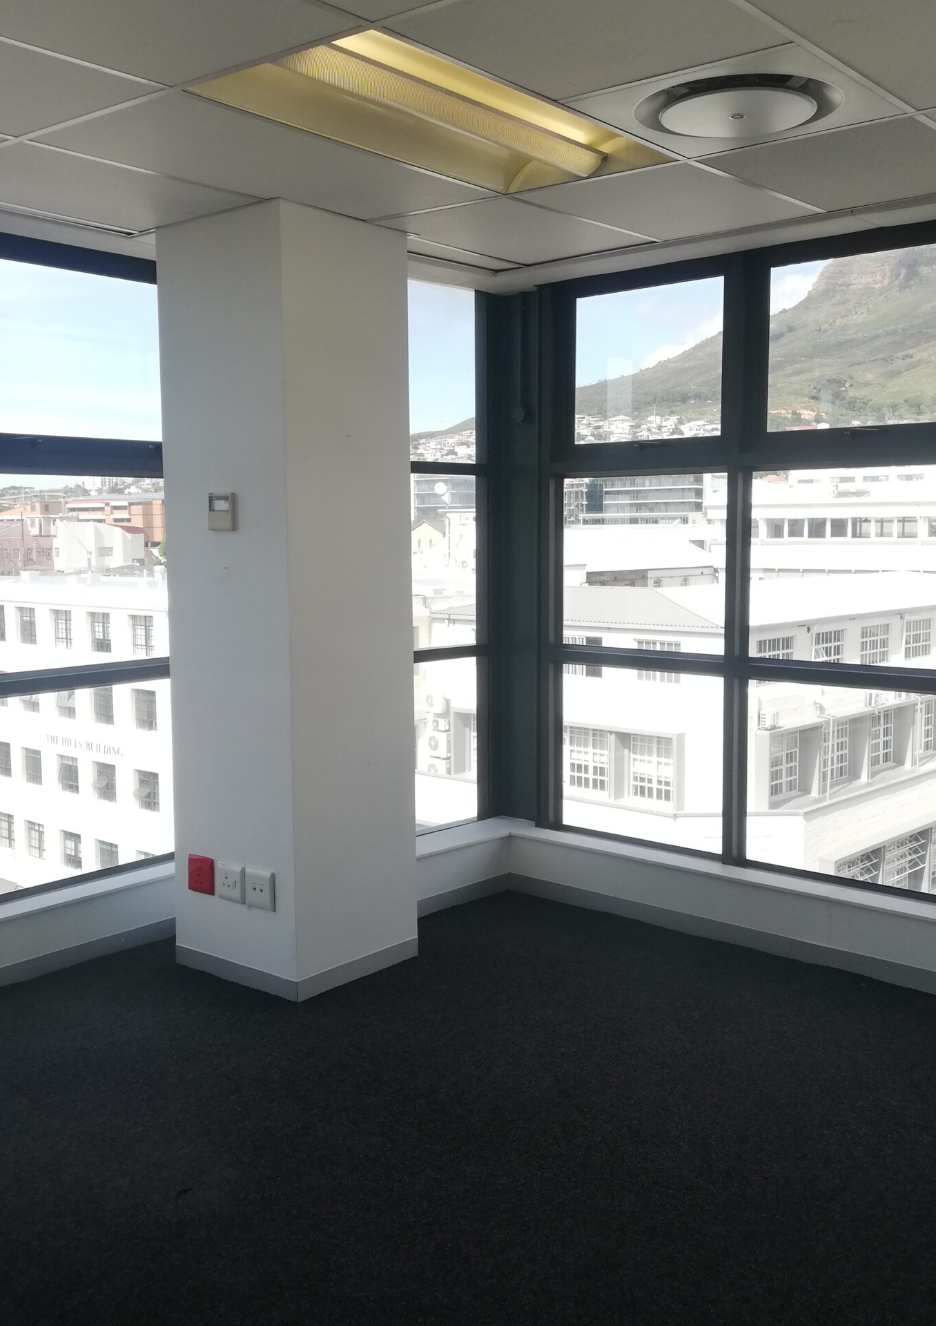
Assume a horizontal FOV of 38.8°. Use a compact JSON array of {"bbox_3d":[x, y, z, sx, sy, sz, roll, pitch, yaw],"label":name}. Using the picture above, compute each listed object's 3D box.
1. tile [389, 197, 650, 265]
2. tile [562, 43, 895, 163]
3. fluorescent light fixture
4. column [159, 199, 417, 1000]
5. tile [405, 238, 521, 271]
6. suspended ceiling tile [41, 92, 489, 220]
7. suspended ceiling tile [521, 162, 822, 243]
[{"bbox_3d":[0.161,-1.423,4.371,0.576,0.020,0.870,5,8,39],"label":"tile"},{"bbox_3d":[0.618,-1.286,3.040,0.576,0.020,0.576,5,8,39],"label":"tile"},{"bbox_3d":[-0.036,-1.333,3.183,0.576,0.090,1.176,5,8,39],"label":"fluorescent light fixture"},{"bbox_3d":[-0.591,-0.191,4.433,0.592,2.435,0.564,5,8,39],"label":"column"},{"bbox_3d":[-0.060,-1.456,4.701,0.138,0.020,0.696,5,8,39],"label":"tile"},{"bbox_3d":[-0.501,-1.335,3.564,0.576,0.020,1.176,5,8,39],"label":"suspended ceiling tile"},{"bbox_3d":[0.618,-1.384,3.984,0.576,0.020,0.846,5,8,39],"label":"suspended ceiling tile"}]

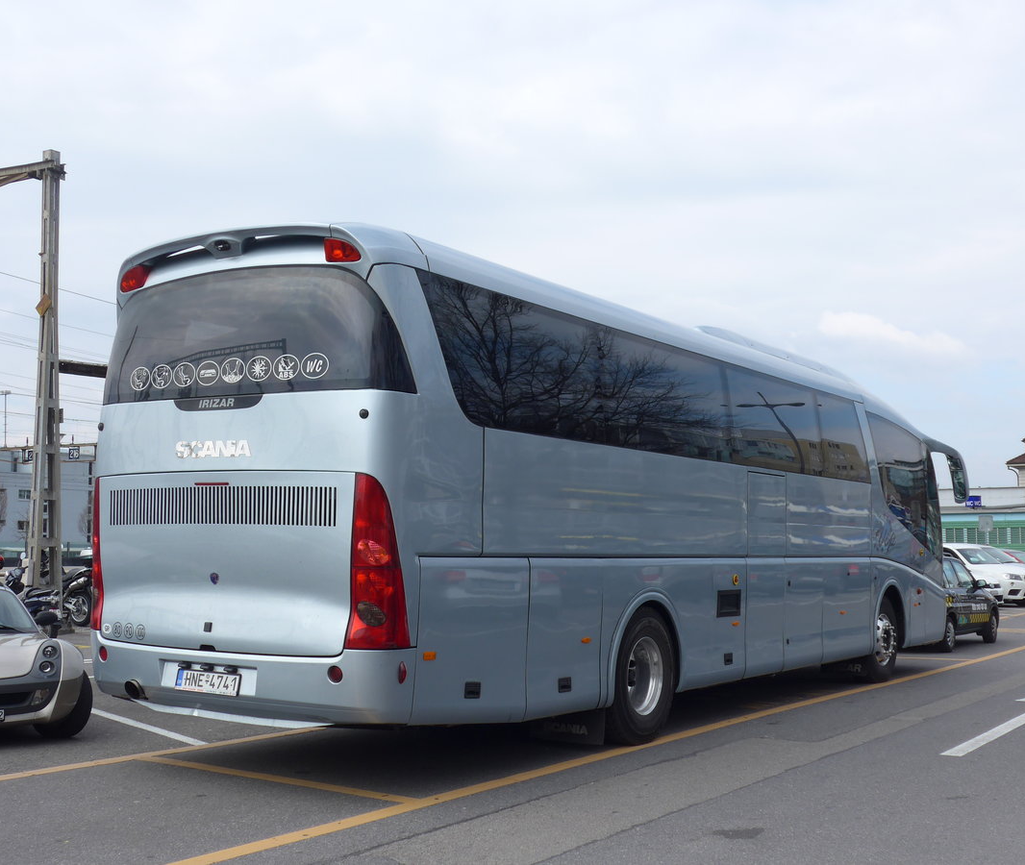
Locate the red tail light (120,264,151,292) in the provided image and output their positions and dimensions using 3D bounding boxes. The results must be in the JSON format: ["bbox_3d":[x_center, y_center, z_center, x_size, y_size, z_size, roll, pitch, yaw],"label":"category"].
[{"bbox_3d":[-2.503,-1.032,9.055,0.280,0.150,0.100,-2,-5,32],"label":"red tail light"}]

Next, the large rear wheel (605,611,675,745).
[{"bbox_3d":[0.905,1.869,10.613,0.310,1.030,1.030,-2,-5,32],"label":"large rear wheel"}]

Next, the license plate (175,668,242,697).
[{"bbox_3d":[-1.857,1.514,8.291,0.530,0.130,0.030,-2,-13,32],"label":"license plate"}]

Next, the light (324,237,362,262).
[{"bbox_3d":[-0.996,-1.083,8.109,0.280,0.150,0.100,-2,-5,32],"label":"light"}]

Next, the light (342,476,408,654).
[{"bbox_3d":[-0.771,0.744,7.890,0.270,1.000,0.250,0,-5,17],"label":"light"}]

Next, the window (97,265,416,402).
[{"bbox_3d":[-1.723,-0.600,8.601,2.480,0.800,0.360,-2,-5,32],"label":"window"}]

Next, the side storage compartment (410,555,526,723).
[{"bbox_3d":[-0.276,1.298,8.499,0.110,1.040,1.270,-2,-5,32],"label":"side storage compartment"}]

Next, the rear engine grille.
[{"bbox_3d":[-1.831,0.449,8.372,1.890,0.235,0.070,-2,-5,32],"label":"rear engine grille"}]

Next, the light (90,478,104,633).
[{"bbox_3d":[-2.710,0.809,9.107,0.250,1.000,0.270,5,-6,-42],"label":"light"}]

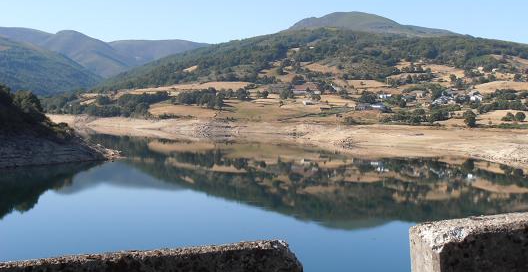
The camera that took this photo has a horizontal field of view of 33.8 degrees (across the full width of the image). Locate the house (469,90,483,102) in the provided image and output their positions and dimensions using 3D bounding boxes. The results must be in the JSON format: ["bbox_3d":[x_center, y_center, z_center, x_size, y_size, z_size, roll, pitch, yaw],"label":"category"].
[{"bbox_3d":[151.130,-28.230,621.260,9.800,8.600,9.000,2,1,24],"label":"house"}]

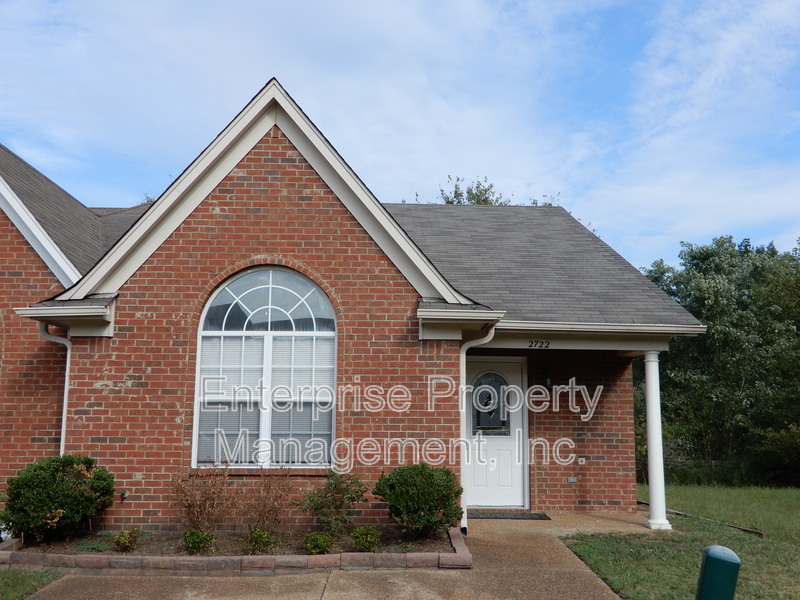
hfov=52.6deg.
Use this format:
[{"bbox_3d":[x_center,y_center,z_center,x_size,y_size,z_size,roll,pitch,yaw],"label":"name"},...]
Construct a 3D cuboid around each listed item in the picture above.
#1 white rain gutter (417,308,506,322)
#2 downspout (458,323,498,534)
[{"bbox_3d":[0.666,0.167,8.814,0.960,0.115,0.135,0,-9,0],"label":"white rain gutter"},{"bbox_3d":[0.928,1.447,9.325,0.450,2.435,0.130,1,-9,-1],"label":"downspout"}]

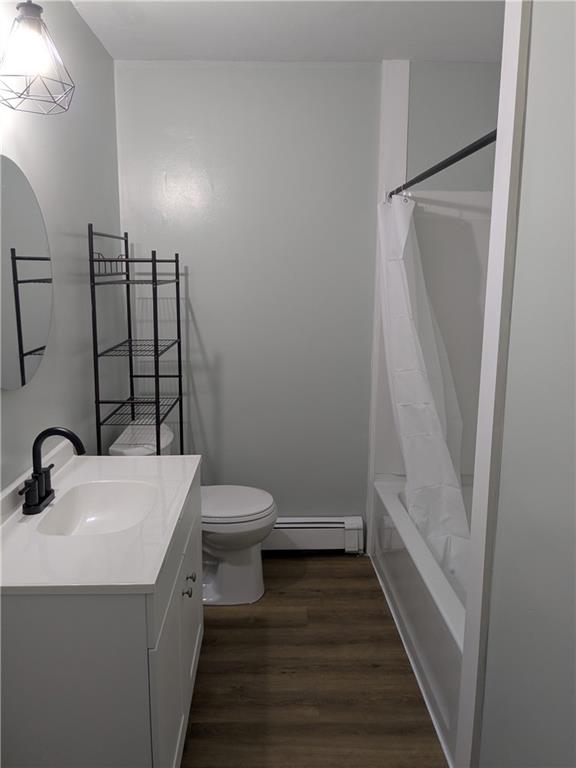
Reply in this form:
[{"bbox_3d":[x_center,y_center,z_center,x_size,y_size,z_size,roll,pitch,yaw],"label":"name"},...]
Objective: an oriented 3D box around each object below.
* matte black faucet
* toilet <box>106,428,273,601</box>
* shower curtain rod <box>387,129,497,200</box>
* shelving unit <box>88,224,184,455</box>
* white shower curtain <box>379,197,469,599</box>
[{"bbox_3d":[-0.652,0.232,1.693,0.165,0.225,0.210,0,10,-2],"label":"matte black faucet"},{"bbox_3d":[-0.420,0.630,2.849,0.735,0.780,0.460,0,10,-2],"label":"toilet"},{"bbox_3d":[0.558,-0.799,2.223,0.032,0.032,1.510,0,10,-4],"label":"shower curtain rod"},{"bbox_3d":[-0.651,0.175,2.746,0.260,1.710,0.615,0,10,-2],"label":"shelving unit"},{"bbox_3d":[0.602,0.002,2.709,0.300,1.740,0.760,0,10,-2],"label":"white shower curtain"}]

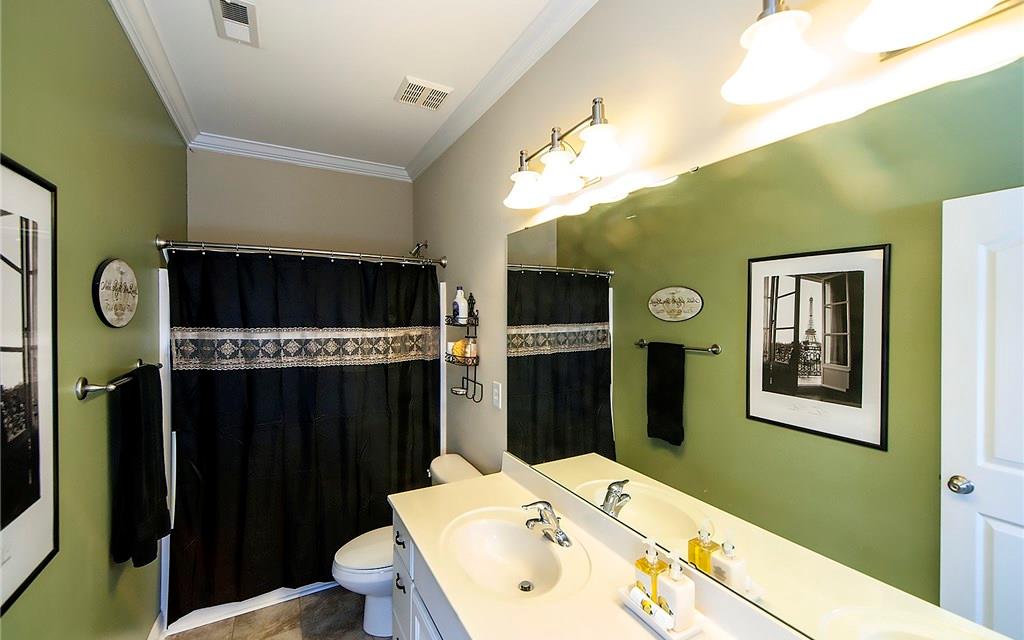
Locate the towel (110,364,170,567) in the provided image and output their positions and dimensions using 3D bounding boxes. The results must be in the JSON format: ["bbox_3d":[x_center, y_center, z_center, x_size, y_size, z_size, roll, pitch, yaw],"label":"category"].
[{"bbox_3d":[-1.360,0.521,1.517,0.110,0.690,0.330,0,1,-30],"label":"towel"}]

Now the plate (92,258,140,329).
[{"bbox_3d":[-1.389,-0.092,1.466,0.025,0.244,0.435,0,1,-30],"label":"plate"}]

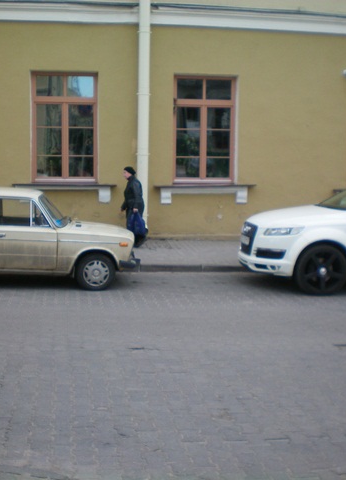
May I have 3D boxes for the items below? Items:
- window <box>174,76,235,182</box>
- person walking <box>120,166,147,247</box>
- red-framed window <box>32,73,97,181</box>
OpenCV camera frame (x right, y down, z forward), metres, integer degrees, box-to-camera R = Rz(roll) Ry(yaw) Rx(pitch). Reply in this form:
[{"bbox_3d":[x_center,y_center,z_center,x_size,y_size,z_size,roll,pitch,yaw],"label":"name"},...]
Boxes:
[{"bbox_3d":[0.708,-2.479,15.798,1.420,2.380,0.120,0,6,-8],"label":"window"},{"bbox_3d":[-0.795,-0.664,14.133,0.560,1.630,0.520,0,6,-8],"label":"person walking"},{"bbox_3d":[-2.369,-2.473,15.344,1.430,2.380,0.120,0,6,-8],"label":"red-framed window"}]

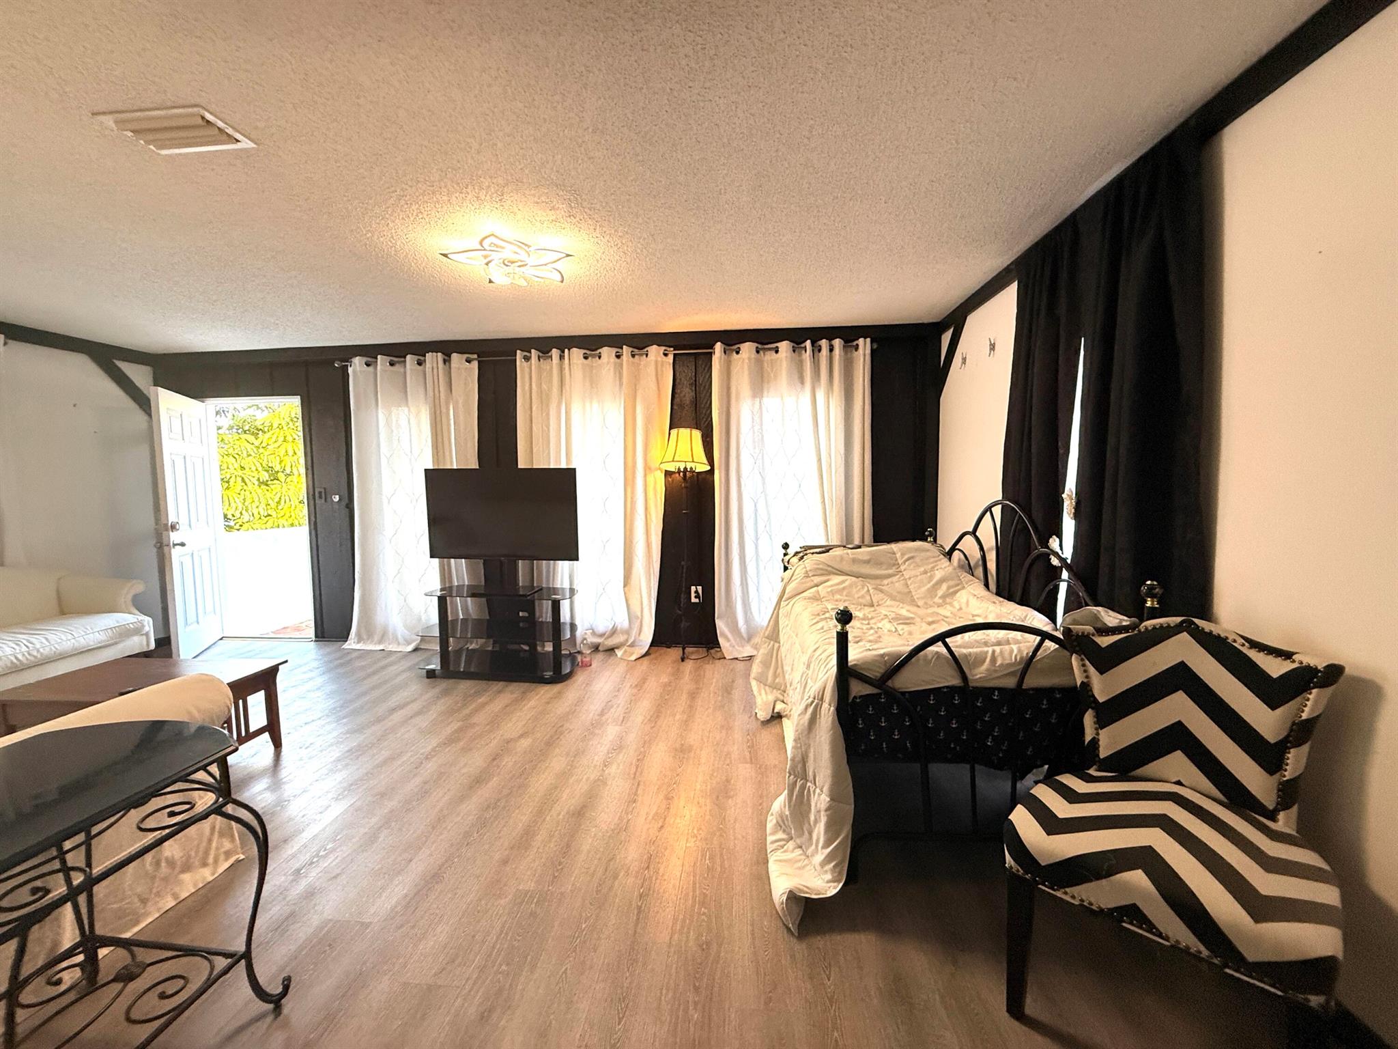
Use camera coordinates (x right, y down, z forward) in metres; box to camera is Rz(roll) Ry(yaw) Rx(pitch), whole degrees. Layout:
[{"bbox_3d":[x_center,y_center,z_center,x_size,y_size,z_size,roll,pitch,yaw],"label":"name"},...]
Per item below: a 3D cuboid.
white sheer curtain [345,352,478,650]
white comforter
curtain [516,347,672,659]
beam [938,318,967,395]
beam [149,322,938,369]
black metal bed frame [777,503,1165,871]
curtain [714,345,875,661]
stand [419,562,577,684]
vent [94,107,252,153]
[{"bbox_3d":[-2.243,-0.162,4.457,1.090,2.320,0.200,-1,4,5],"label":"white sheer curtain"},{"bbox_3d":[0.807,0.617,2.653,1.080,0.910,2.170,-1,4,5],"label":"white comforter"},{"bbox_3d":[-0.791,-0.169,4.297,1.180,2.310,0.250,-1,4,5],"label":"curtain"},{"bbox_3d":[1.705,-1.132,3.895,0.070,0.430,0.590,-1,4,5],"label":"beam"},{"bbox_3d":[-1.372,-1.399,4.394,6.300,0.105,0.080,-1,4,5],"label":"beam"},{"bbox_3d":[0.983,0.477,2.739,0.970,1.190,2.050,-1,4,4],"label":"black metal bed frame"},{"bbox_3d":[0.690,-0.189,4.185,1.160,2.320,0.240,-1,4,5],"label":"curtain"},{"bbox_3d":[-1.384,0.622,3.949,1.030,0.810,0.450,0,4,10],"label":"stand"},{"bbox_3d":[-1.676,-1.263,1.825,0.357,0.030,0.210,-1,4,5],"label":"vent"}]

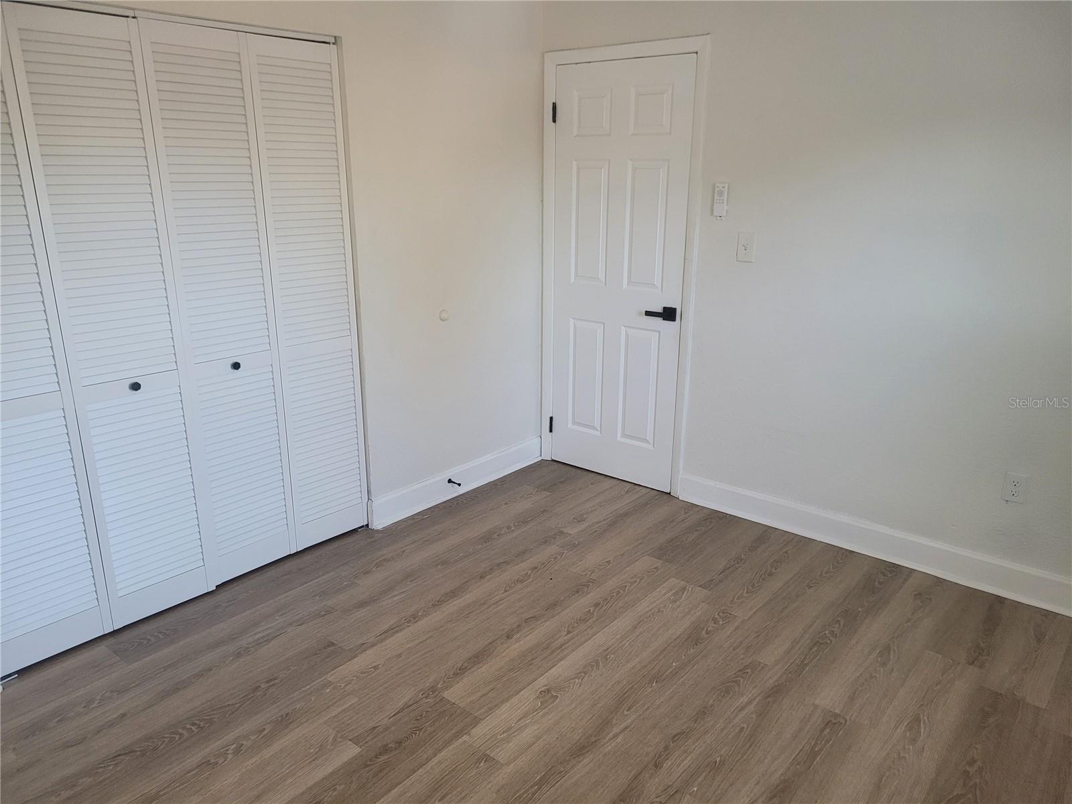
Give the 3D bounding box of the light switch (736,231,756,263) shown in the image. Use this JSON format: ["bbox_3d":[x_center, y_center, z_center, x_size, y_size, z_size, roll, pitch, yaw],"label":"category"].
[{"bbox_3d":[0.902,-0.667,3.474,0.077,0.121,0.016,14,21,38],"label":"light switch"}]

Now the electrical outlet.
[{"bbox_3d":[1.789,0.323,3.003,0.073,0.114,0.010,14,21,38],"label":"electrical outlet"}]

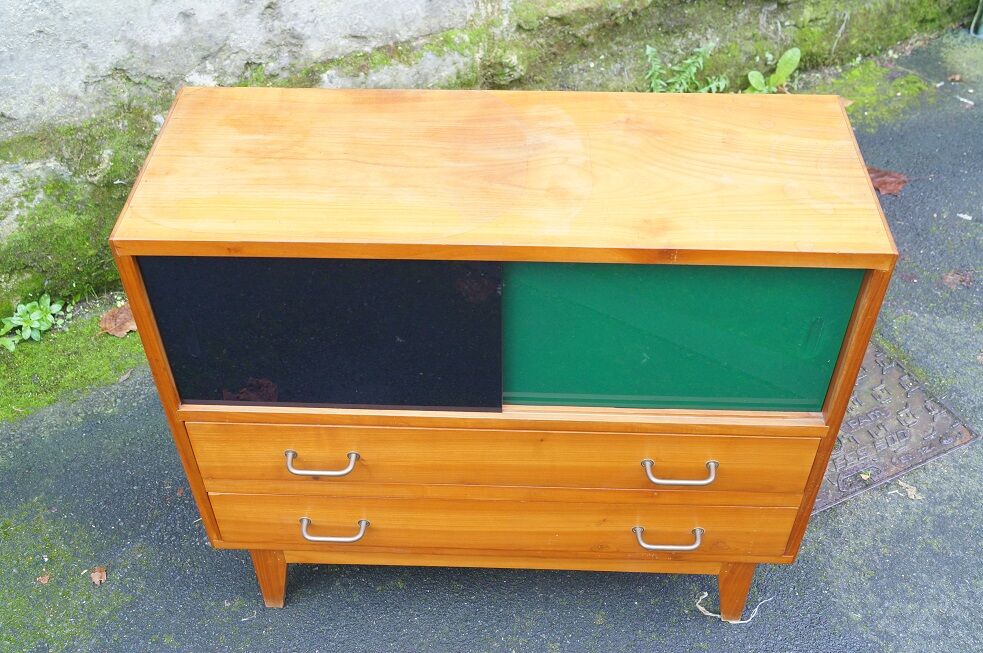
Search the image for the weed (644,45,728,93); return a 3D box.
[{"bbox_3d":[0.552,-0.695,3.056,0.244,0.195,0.146,1,44,2],"label":"weed"}]

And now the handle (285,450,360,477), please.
[{"bbox_3d":[-0.258,0.209,1.603,0.113,0.019,0.038,1,44,2],"label":"handle"}]

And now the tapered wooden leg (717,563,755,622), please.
[{"bbox_3d":[0.416,0.447,1.852,0.063,0.198,0.032,1,44,2],"label":"tapered wooden leg"}]

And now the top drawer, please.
[{"bbox_3d":[0.019,0.095,1.707,0.928,0.135,0.340,1,44,2],"label":"top drawer"}]

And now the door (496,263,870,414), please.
[{"bbox_3d":[0.241,0.011,1.446,0.470,0.297,0.010,1,44,2],"label":"door"}]

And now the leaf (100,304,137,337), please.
[{"bbox_3d":[-0.852,-0.013,2.445,0.100,0.026,0.105,-3,44,-2],"label":"leaf"}]

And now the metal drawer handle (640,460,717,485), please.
[{"bbox_3d":[0.283,0.220,1.585,0.115,0.019,0.038,1,44,2],"label":"metal drawer handle"}]

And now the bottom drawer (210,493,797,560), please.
[{"bbox_3d":[0.021,0.212,1.839,0.933,0.132,0.326,1,44,2],"label":"bottom drawer"}]

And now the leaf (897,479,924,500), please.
[{"bbox_3d":[0.829,0.322,2.105,0.030,0.012,0.057,-29,51,-26],"label":"leaf"}]

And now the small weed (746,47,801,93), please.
[{"bbox_3d":[0.837,-0.751,3.156,0.151,0.132,0.137,1,44,2],"label":"small weed"}]

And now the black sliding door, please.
[{"bbox_3d":[-0.218,0.011,1.453,0.466,0.297,0.010,1,44,2],"label":"black sliding door"}]

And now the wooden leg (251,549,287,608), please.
[{"bbox_3d":[-0.380,0.431,1.878,0.062,0.198,0.032,1,44,2],"label":"wooden leg"}]

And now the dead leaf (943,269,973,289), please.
[{"bbox_3d":[1.135,-0.117,2.584,0.074,0.014,0.073,1,44,2],"label":"dead leaf"}]

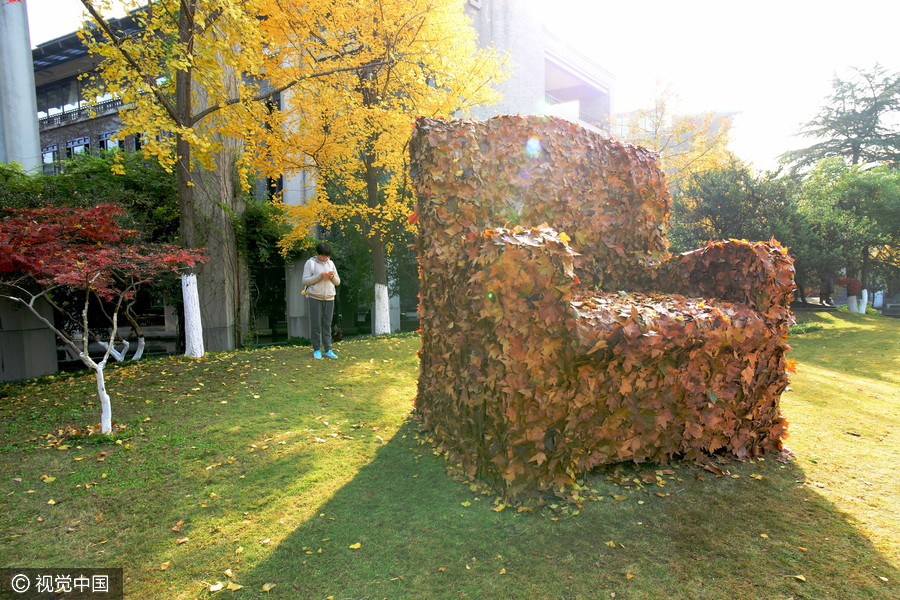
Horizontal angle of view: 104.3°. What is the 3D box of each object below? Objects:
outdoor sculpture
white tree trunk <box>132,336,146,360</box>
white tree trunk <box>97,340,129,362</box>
[{"bbox_3d":[0.960,-0.250,2.680,2.140,2.440,1.470,-1,1,-18],"label":"outdoor sculpture"},{"bbox_3d":[-4.790,0.748,5.400,0.170,0.370,0.150,-2,2,-44],"label":"white tree trunk"},{"bbox_3d":[-5.210,0.795,5.400,0.370,0.330,0.270,-2,2,-44],"label":"white tree trunk"}]

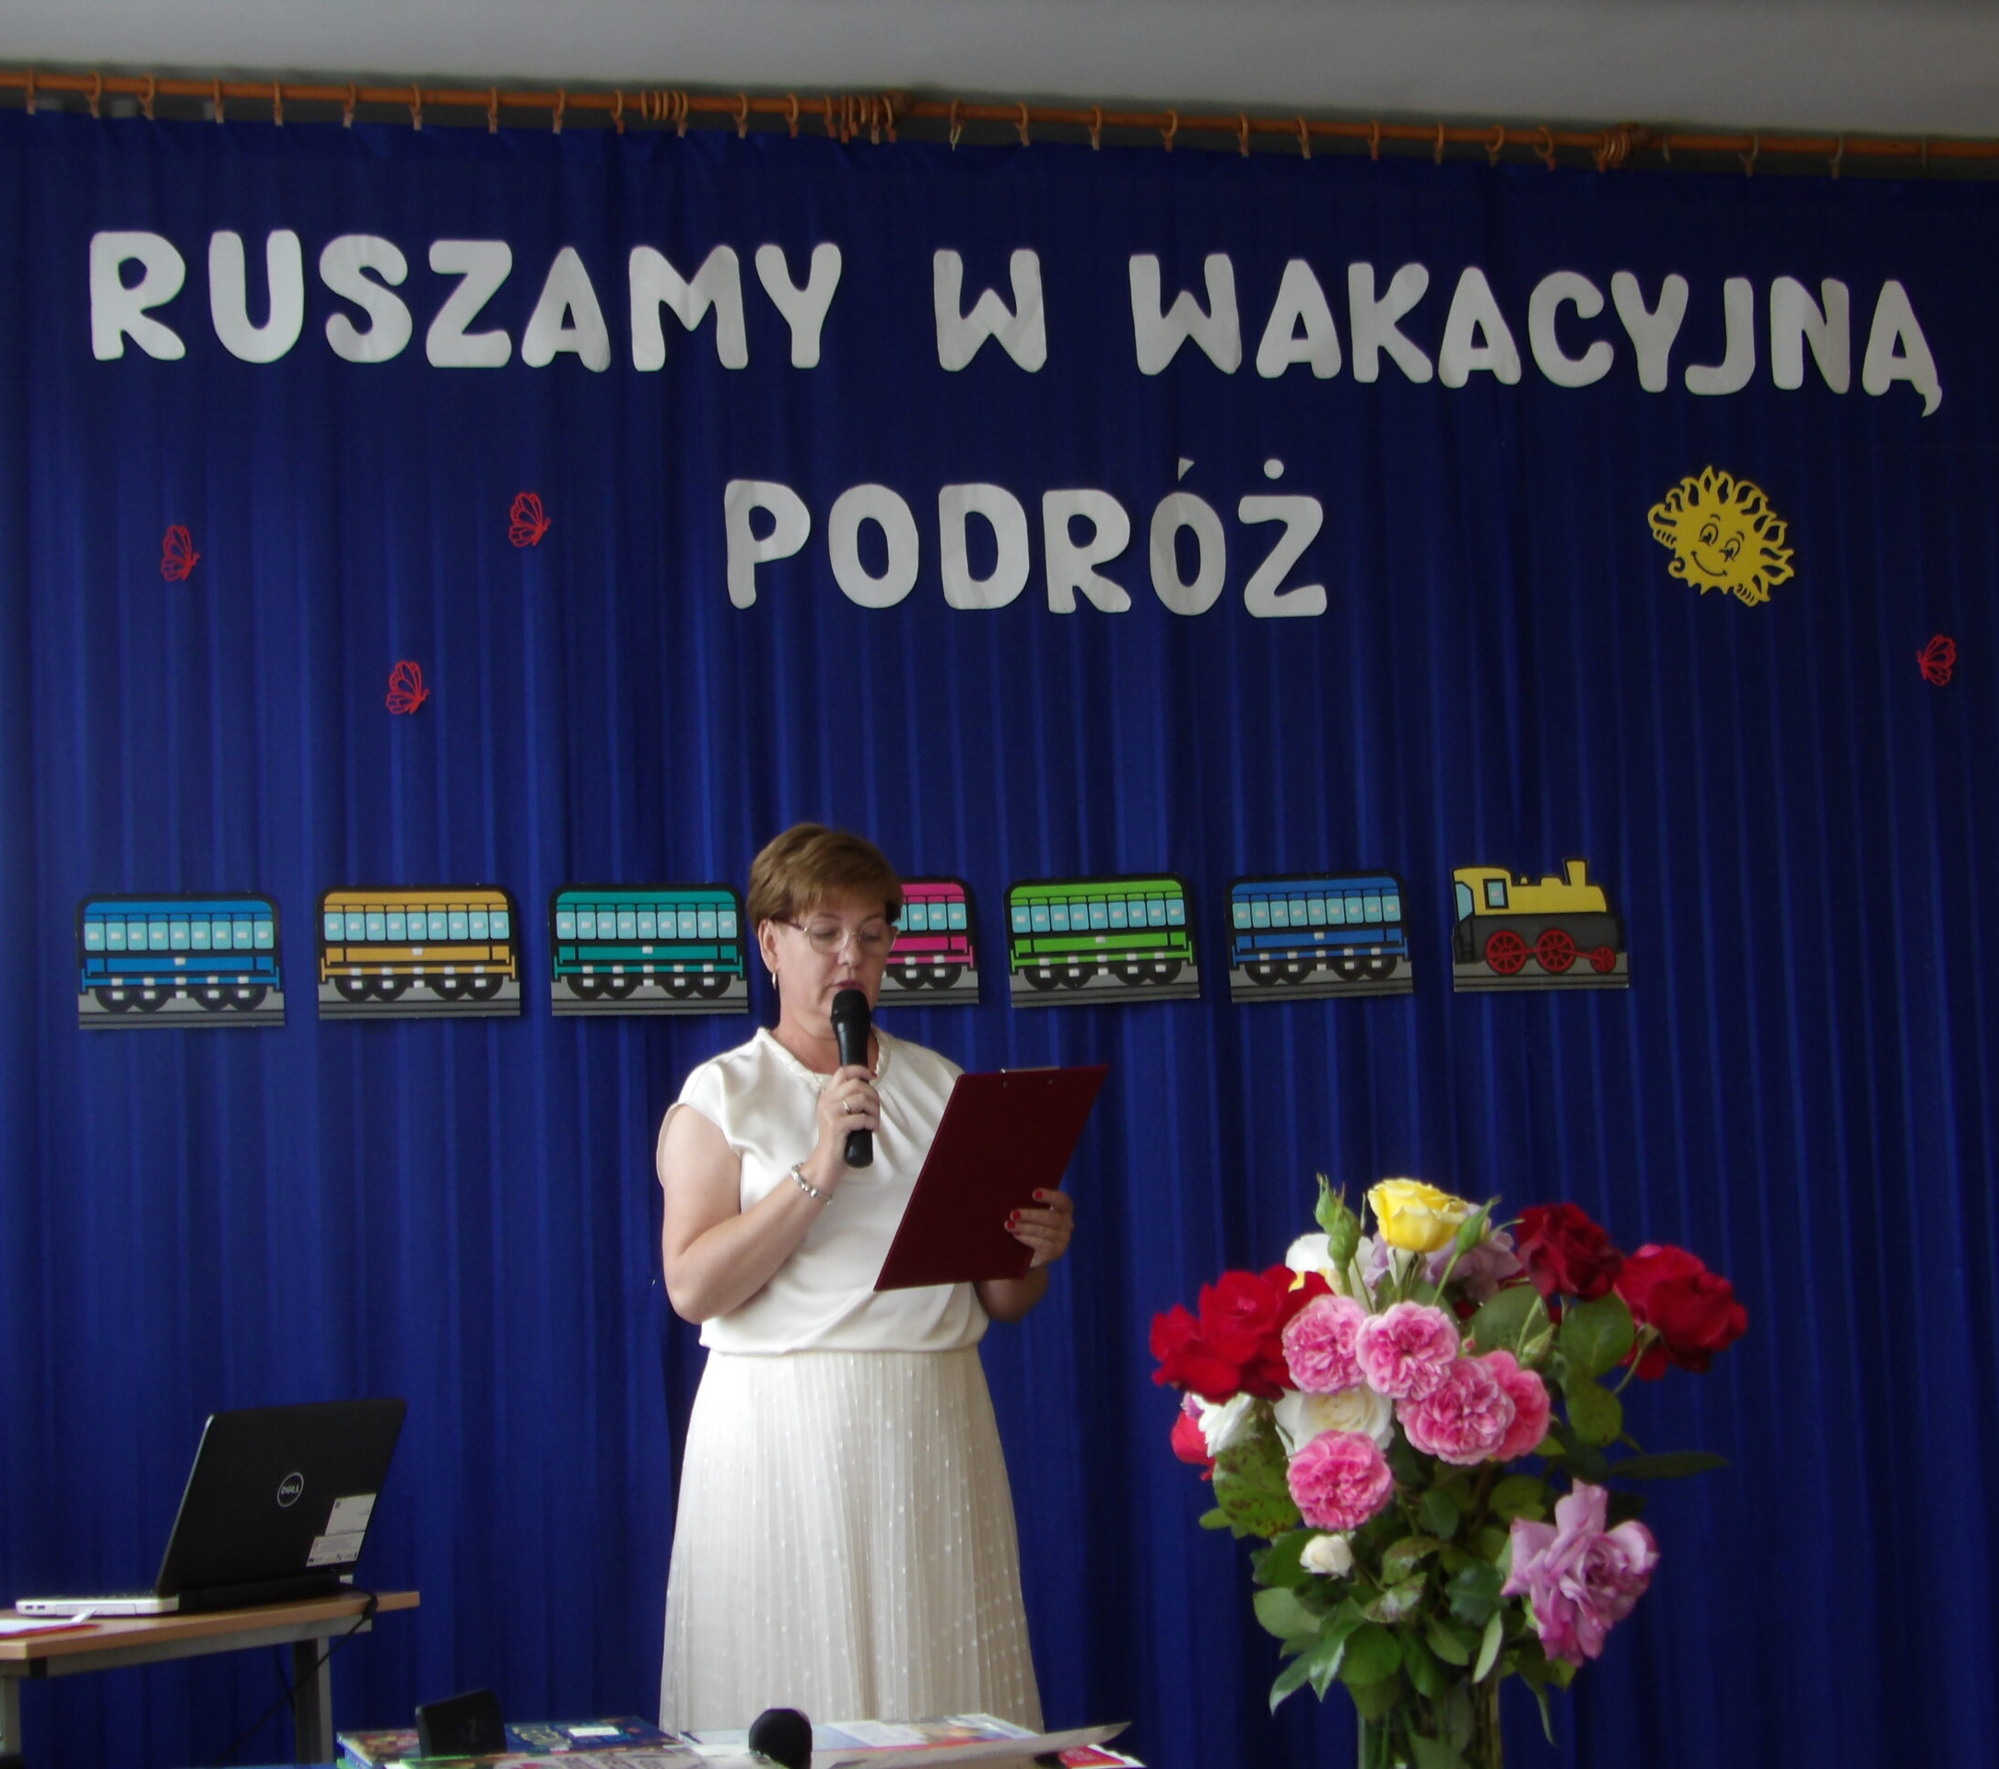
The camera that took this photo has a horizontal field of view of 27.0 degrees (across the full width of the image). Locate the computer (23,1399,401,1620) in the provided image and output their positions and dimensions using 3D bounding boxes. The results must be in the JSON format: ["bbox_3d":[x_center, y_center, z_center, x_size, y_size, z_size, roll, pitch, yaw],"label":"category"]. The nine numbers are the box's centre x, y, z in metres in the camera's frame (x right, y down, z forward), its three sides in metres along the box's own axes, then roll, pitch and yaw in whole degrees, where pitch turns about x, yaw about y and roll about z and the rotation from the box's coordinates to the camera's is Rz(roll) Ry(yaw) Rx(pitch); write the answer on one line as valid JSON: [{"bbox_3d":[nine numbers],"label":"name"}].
[{"bbox_3d":[-1.026,0.810,5.420,0.333,0.249,0.376,-5,-6,28],"label":"computer"}]

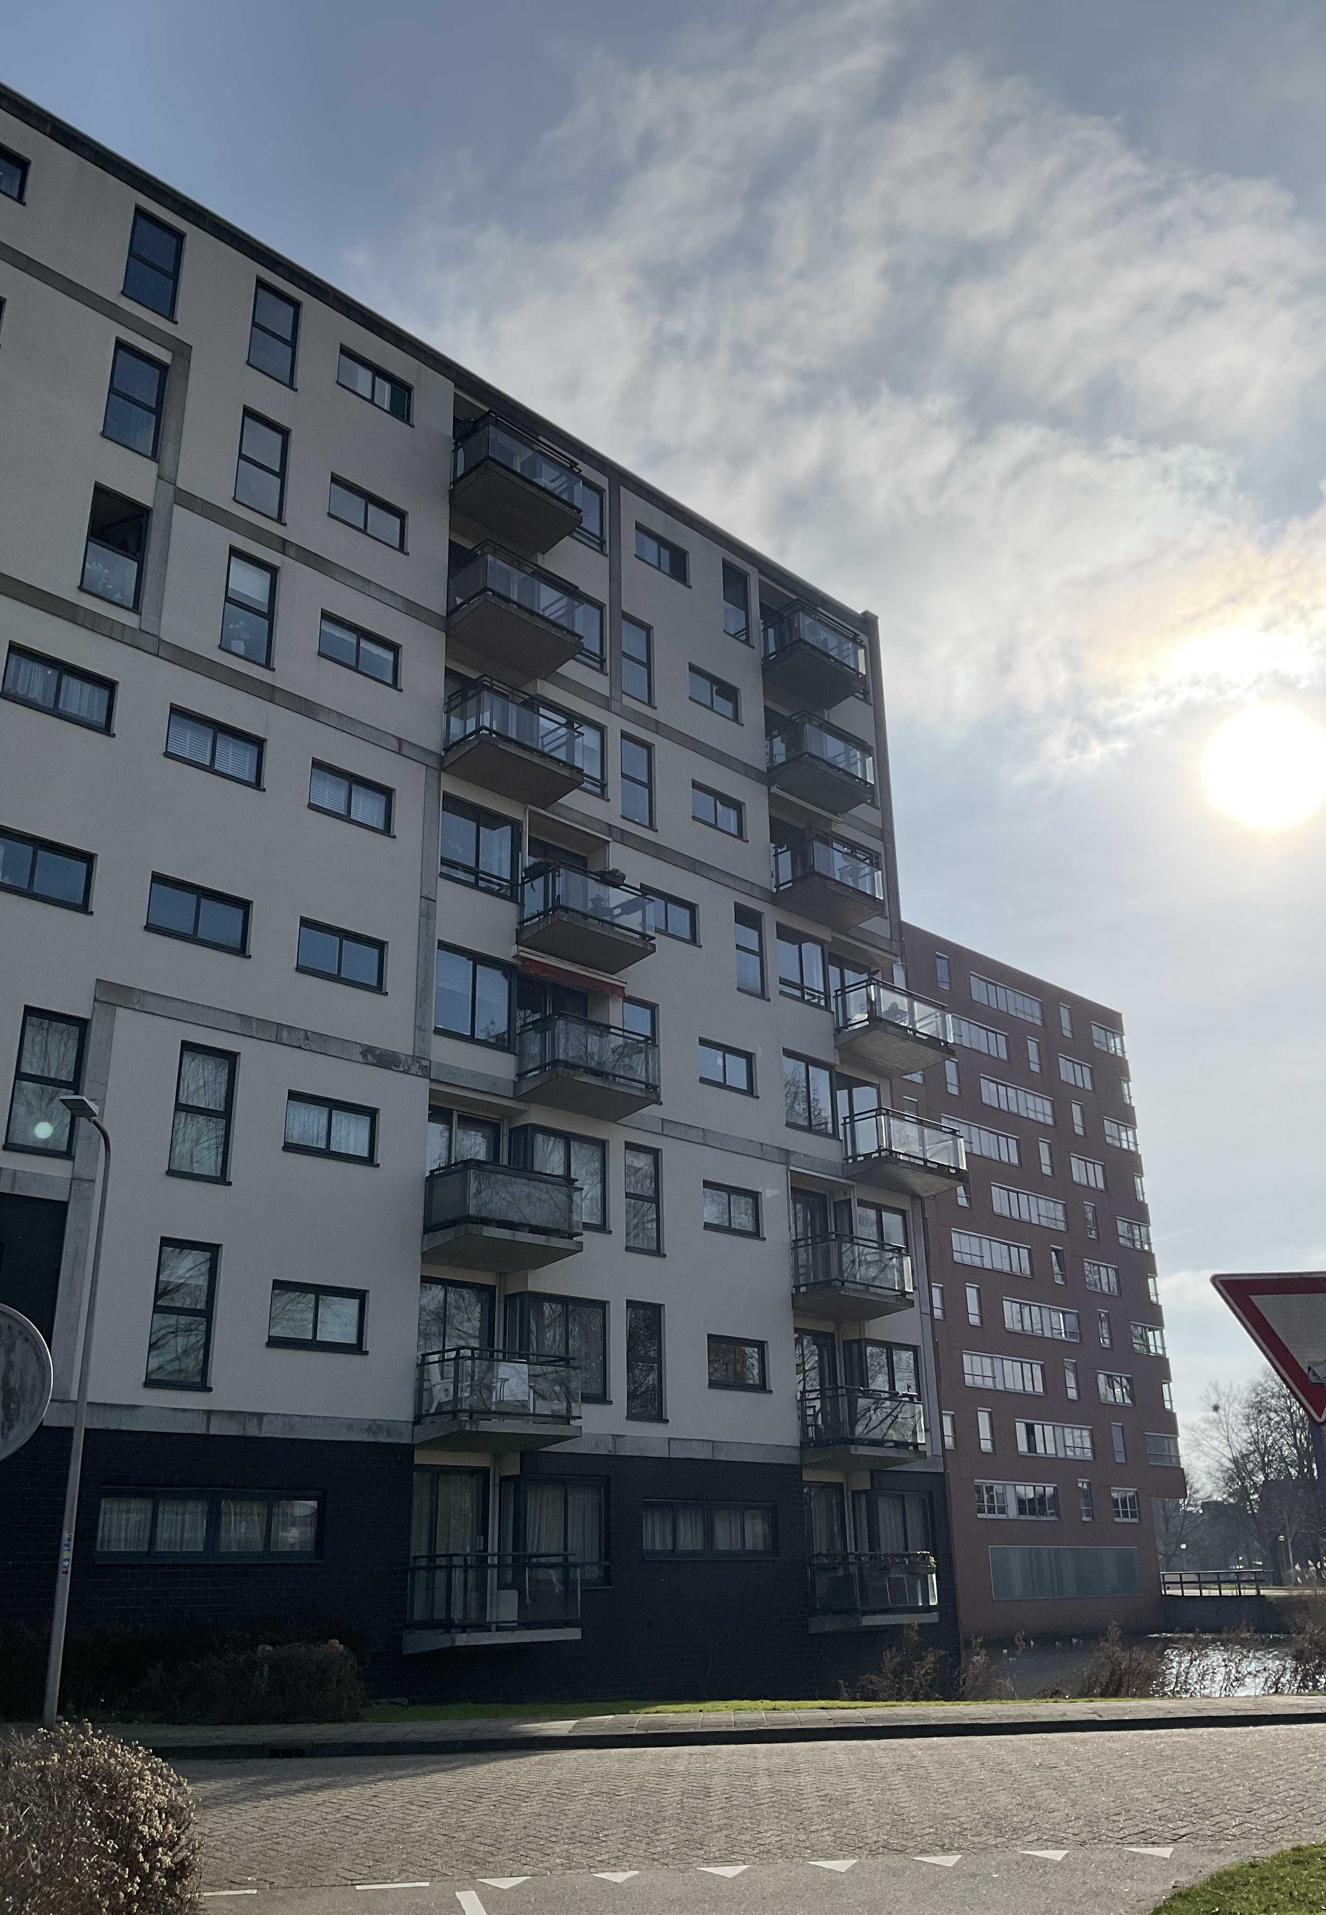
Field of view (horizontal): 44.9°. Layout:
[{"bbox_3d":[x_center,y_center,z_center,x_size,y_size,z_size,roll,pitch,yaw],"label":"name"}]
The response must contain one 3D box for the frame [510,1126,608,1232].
[{"bbox_3d":[-1.696,3.755,26.785,1.740,1.570,0.570,19,-29,-42],"label":"frame"}]

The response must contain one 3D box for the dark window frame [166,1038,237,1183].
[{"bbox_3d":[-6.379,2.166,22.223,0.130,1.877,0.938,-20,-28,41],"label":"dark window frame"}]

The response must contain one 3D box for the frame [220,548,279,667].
[{"bbox_3d":[-6.363,-5.374,24.717,0.904,1.817,0.130,19,-29,-41],"label":"frame"}]

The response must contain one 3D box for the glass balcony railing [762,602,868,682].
[{"bbox_3d":[3.306,-6.700,35.121,2.150,1.050,1.140,19,-29,-42],"label":"glass balcony railing"}]

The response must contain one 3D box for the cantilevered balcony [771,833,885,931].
[{"bbox_3d":[3.430,-1.541,33.232,1.085,1.255,2.242,-21,-29,41],"label":"cantilevered balcony"}]

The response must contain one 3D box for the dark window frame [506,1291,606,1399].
[{"bbox_3d":[-1.667,6.353,25.889,0.500,1.659,1.836,-20,-28,41],"label":"dark window frame"}]

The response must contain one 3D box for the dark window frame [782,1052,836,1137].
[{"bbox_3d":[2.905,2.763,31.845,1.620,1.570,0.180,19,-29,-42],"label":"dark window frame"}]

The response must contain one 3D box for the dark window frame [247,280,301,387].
[{"bbox_3d":[-6.445,-10.346,26.631,0.884,1.827,0.130,19,-29,-41],"label":"dark window frame"}]

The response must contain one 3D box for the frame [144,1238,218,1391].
[{"bbox_3d":[-6.281,4.664,20.955,0.120,1.888,0.886,-20,-28,41],"label":"frame"}]

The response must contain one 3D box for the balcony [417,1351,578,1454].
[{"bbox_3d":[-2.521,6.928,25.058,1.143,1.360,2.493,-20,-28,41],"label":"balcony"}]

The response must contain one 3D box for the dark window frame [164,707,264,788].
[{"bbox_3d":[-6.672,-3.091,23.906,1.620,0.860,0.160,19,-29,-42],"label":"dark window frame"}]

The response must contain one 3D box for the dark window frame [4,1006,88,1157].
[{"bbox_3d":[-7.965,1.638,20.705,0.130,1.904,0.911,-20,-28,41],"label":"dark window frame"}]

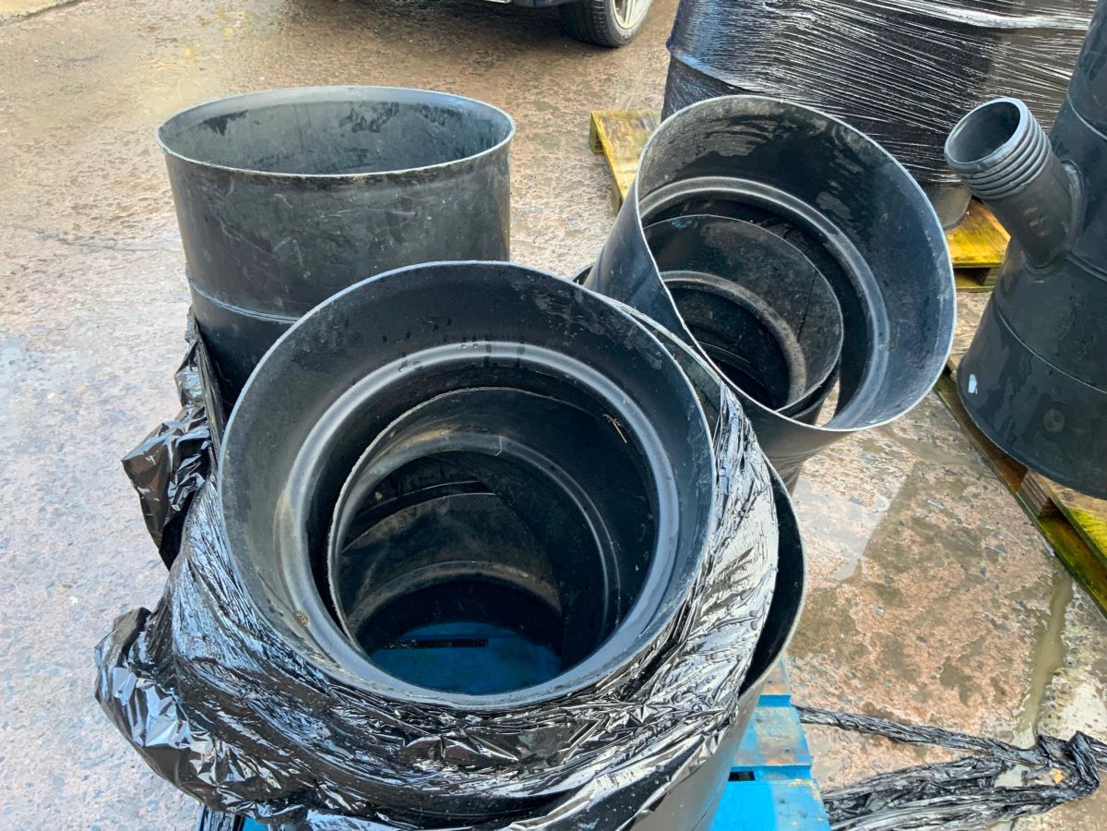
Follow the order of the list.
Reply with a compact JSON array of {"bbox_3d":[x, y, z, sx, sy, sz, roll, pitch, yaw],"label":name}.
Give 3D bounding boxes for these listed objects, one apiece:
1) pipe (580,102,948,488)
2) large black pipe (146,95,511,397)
[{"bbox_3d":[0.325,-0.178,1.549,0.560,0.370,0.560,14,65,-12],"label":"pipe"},{"bbox_3d":[-0.351,-0.203,1.658,0.560,0.620,0.560,1,31,-1],"label":"large black pipe"}]

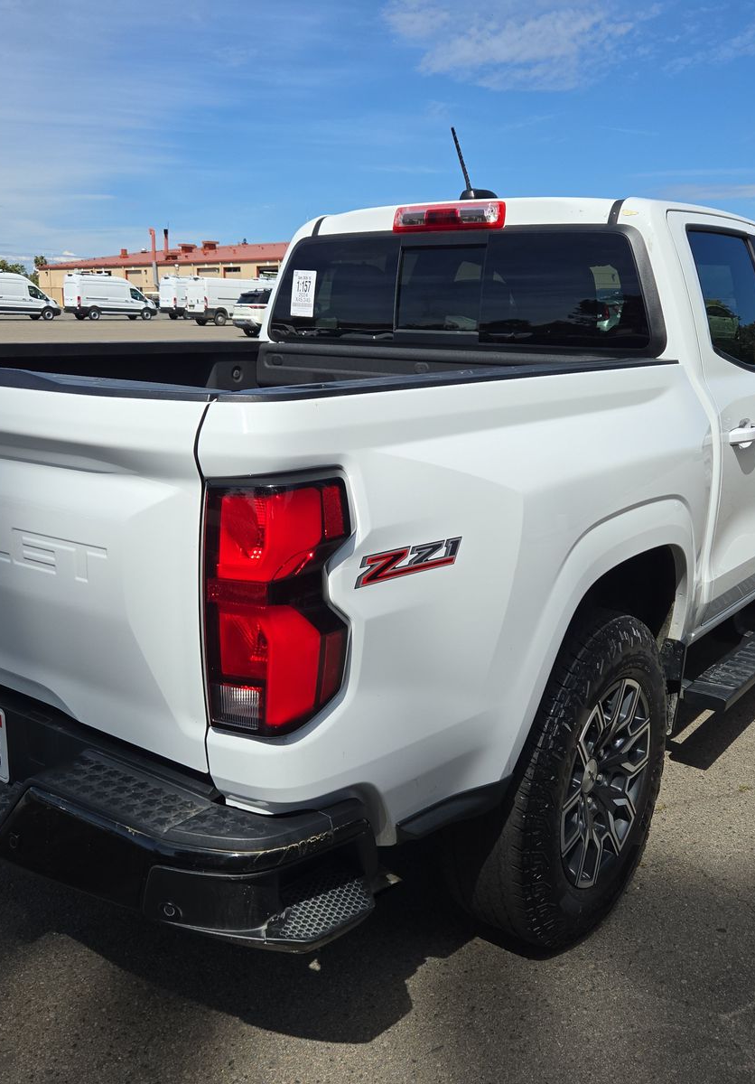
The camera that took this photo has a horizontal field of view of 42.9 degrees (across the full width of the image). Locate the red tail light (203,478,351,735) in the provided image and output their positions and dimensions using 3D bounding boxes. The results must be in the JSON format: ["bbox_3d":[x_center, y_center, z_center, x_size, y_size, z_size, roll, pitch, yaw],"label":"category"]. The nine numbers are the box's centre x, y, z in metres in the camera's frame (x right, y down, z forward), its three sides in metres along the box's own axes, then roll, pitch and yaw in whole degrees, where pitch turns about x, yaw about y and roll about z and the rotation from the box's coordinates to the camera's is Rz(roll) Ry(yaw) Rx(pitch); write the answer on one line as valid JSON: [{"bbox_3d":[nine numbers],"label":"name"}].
[{"bbox_3d":[-0.149,0.091,1.370,0.190,0.385,0.125,11,16,36],"label":"red tail light"}]

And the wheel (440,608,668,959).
[{"bbox_3d":[0.405,0.524,2.270,0.270,0.785,0.785,10,17,36],"label":"wheel"}]

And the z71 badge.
[{"bbox_3d":[0.051,0.029,1.432,0.010,0.048,0.232,14,18,43],"label":"z71 badge"}]

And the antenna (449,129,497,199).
[{"bbox_3d":[0.302,-1.173,3.010,0.070,0.210,0.240,10,17,36],"label":"antenna"}]

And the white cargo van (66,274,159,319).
[{"bbox_3d":[-16.990,-15.610,61.650,2.060,2.700,5.980,14,19,43],"label":"white cargo van"}]

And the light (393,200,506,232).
[{"bbox_3d":[0.234,-1.006,2.961,0.400,0.080,0.060,10,17,36],"label":"light"}]

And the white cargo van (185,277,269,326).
[{"bbox_3d":[-7.760,-13.580,54.480,5.950,2.540,2.060,-12,19,-43],"label":"white cargo van"}]

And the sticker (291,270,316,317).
[{"bbox_3d":[-0.256,-0.863,3.341,0.105,0.155,0.004,11,10,36],"label":"sticker"}]

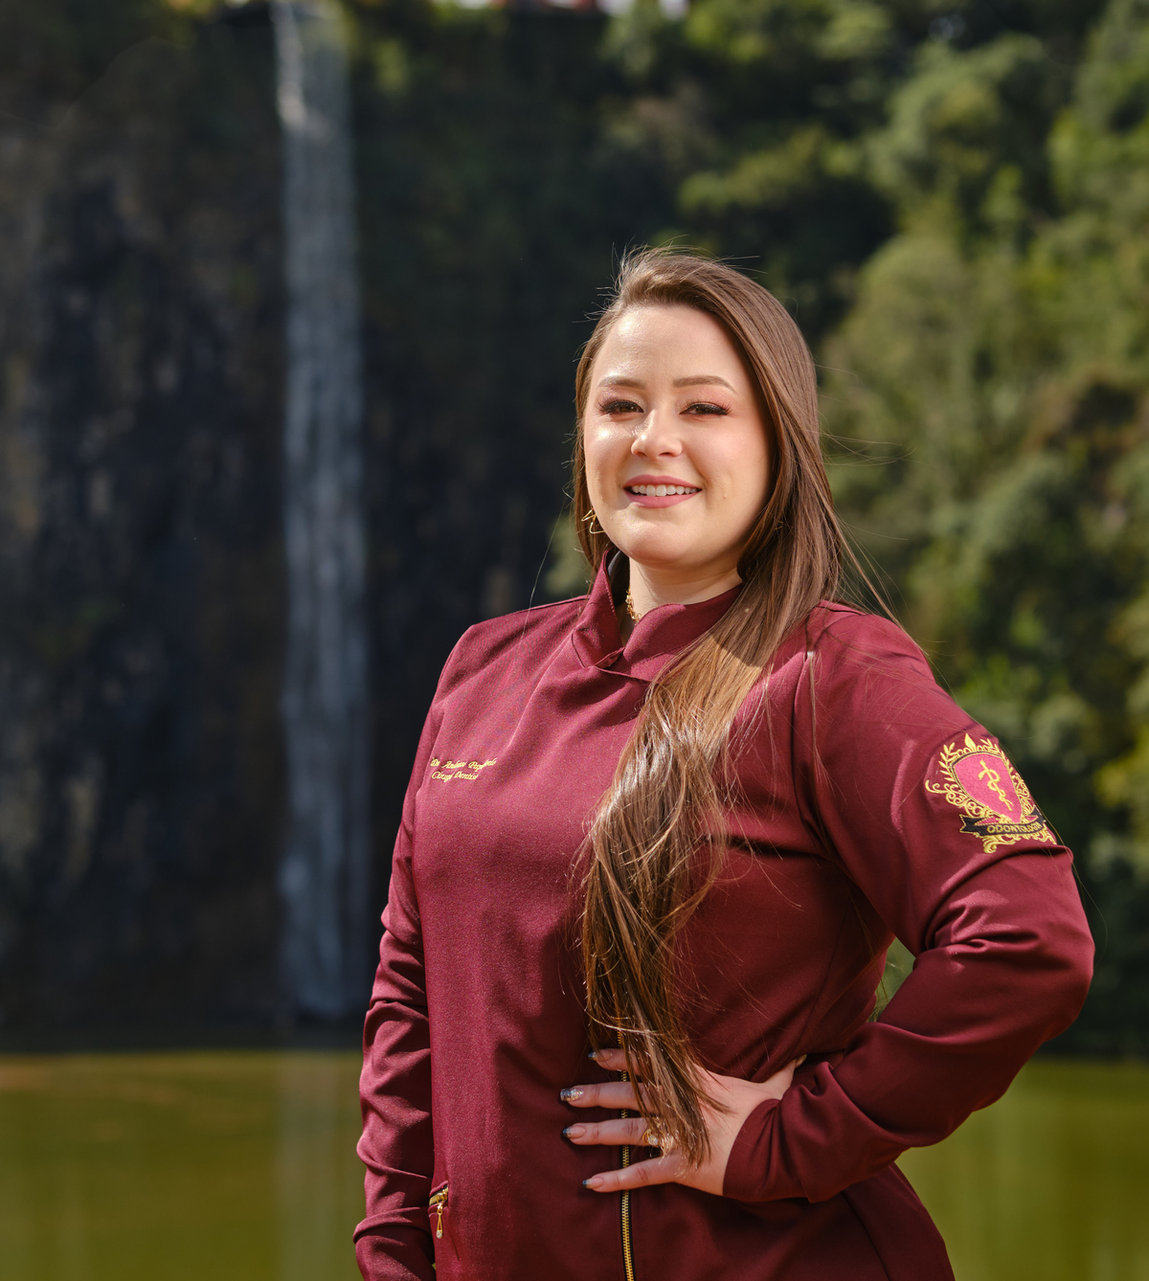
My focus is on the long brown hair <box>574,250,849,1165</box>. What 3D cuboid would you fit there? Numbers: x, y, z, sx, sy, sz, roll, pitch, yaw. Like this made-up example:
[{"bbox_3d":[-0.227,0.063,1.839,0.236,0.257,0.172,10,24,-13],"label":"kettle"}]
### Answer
[{"bbox_3d":[0.108,0.045,2.740,0.220,0.690,0.280,-2,-5,20],"label":"long brown hair"}]

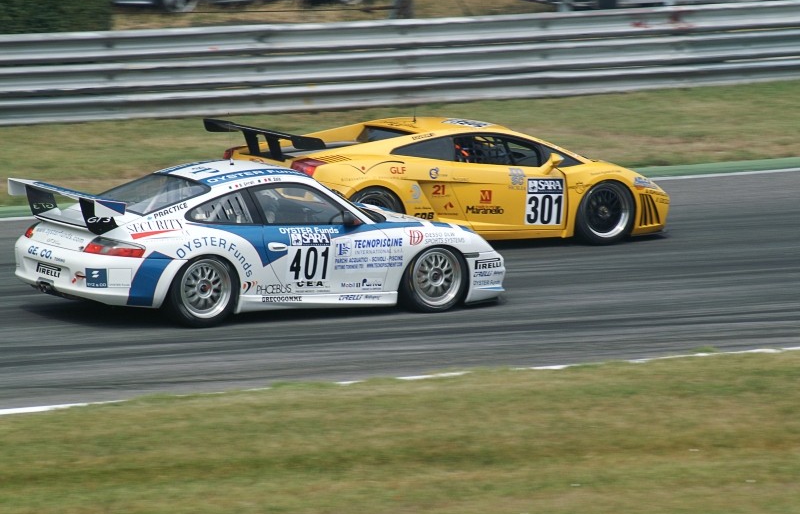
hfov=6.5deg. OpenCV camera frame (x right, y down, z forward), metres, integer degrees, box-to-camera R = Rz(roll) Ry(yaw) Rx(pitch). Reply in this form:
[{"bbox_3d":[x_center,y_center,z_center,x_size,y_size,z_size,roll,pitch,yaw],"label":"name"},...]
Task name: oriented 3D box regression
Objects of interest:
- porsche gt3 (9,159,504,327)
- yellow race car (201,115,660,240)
[{"bbox_3d":[-1.134,-0.191,59.865,4.450,1.260,1.790,-3,9,-34],"label":"porsche gt3"},{"bbox_3d":[0.410,-0.753,65.252,4.360,1.150,1.930,-3,9,-32],"label":"yellow race car"}]

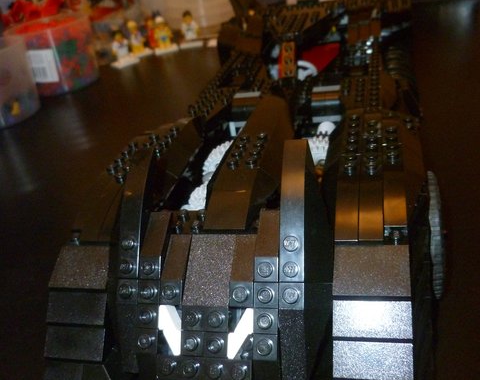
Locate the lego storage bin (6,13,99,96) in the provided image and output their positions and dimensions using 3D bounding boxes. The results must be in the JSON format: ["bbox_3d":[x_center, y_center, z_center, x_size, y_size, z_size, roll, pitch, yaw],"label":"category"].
[{"bbox_3d":[-0.225,-0.166,0.630,0.099,0.073,0.099,-11,30,-6],"label":"lego storage bin"}]

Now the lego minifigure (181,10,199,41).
[{"bbox_3d":[-0.071,-0.230,0.729,0.025,0.042,0.016,-9,30,-2],"label":"lego minifigure"}]

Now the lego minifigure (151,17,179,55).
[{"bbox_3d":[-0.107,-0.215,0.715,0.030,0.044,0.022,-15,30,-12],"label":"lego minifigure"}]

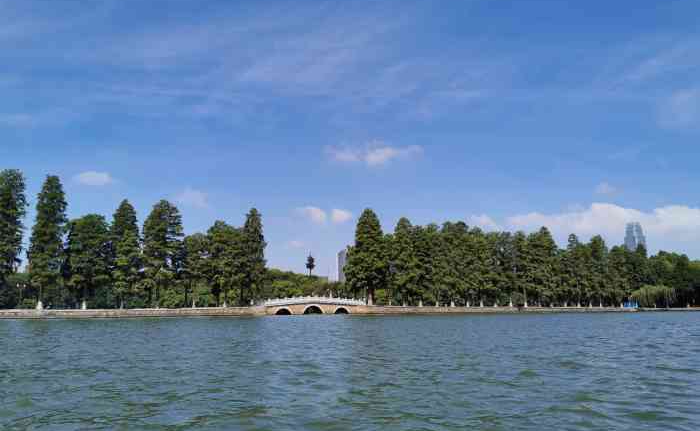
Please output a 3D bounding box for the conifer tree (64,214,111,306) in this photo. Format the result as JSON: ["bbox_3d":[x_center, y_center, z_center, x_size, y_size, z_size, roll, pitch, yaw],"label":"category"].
[{"bbox_3d":[-37.000,6.215,76.959,6.200,13.180,6.200,6,-11,-32],"label":"conifer tree"}]

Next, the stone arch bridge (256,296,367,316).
[{"bbox_3d":[-7.597,16.174,97.969,20.500,3.240,5.000,6,-11,-32],"label":"stone arch bridge"}]

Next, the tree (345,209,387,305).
[{"bbox_3d":[3.322,7.981,103.662,7.600,18.520,7.600,0,-9,0],"label":"tree"}]

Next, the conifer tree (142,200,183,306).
[{"bbox_3d":[-28.445,5.595,82.832,5.900,16.340,5.900,6,-11,-32],"label":"conifer tree"}]

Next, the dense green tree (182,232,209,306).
[{"bbox_3d":[-24.173,8.316,85.153,5.000,11.740,5.000,6,-11,-32],"label":"dense green tree"}]

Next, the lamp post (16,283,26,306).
[{"bbox_3d":[-44.964,11.080,74.735,1.300,3.660,0.450,6,-11,-32],"label":"lamp post"}]

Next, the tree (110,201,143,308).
[{"bbox_3d":[-33.562,5.574,81.991,4.900,16.250,4.900,6,-11,-32],"label":"tree"}]

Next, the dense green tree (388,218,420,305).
[{"bbox_3d":[10.617,9.158,108.356,5.800,17.750,5.800,0,-9,0],"label":"dense green tree"}]

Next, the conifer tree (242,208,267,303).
[{"bbox_3d":[-16.063,6.826,90.886,4.400,16.580,4.400,6,-11,-32],"label":"conifer tree"}]

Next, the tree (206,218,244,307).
[{"bbox_3d":[-20.076,7.607,88.046,5.800,14.100,5.800,6,-11,-32],"label":"tree"}]

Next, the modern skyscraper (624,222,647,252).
[{"bbox_3d":[679.127,114.658,1298.786,52.000,203.160,42.000,-5,-11,27],"label":"modern skyscraper"}]

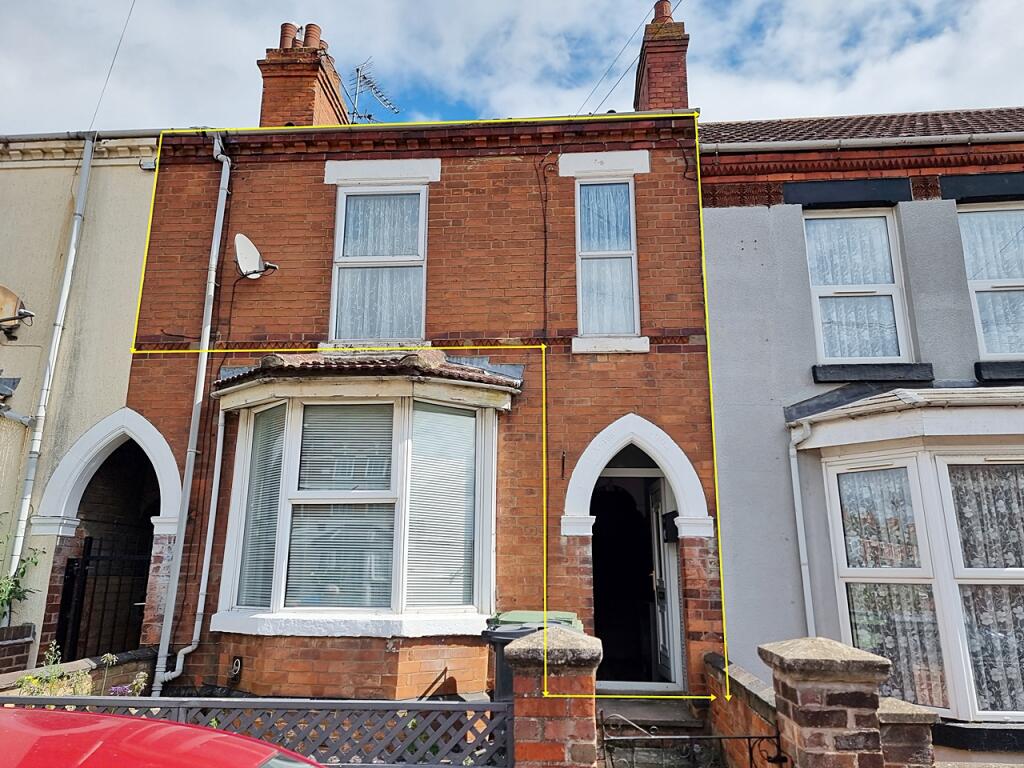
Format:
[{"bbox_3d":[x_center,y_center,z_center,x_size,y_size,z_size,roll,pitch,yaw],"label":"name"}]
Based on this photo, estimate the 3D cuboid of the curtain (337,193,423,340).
[{"bbox_3d":[-1.325,-1.212,7.151,0.877,1.613,0.060,-1,-14,3],"label":"curtain"}]

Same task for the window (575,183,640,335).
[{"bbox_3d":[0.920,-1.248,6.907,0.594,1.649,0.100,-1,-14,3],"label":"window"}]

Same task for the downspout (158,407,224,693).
[{"bbox_3d":[-2.842,1.421,6.313,0.356,2.459,0.100,-1,-14,3],"label":"downspout"}]

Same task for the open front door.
[{"bbox_3d":[1.402,1.789,6.636,0.060,1.773,0.680,-1,-14,3],"label":"open front door"}]

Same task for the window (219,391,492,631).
[{"bbox_3d":[-1.381,1.107,6.041,2.511,1.905,0.677,-1,-14,3],"label":"window"}]

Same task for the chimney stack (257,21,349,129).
[{"bbox_3d":[-3.373,-4.580,11.771,1.008,2.333,1.830,-1,-14,3],"label":"chimney stack"}]

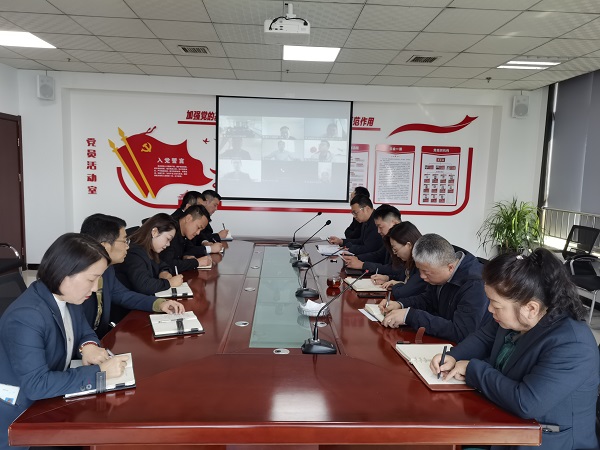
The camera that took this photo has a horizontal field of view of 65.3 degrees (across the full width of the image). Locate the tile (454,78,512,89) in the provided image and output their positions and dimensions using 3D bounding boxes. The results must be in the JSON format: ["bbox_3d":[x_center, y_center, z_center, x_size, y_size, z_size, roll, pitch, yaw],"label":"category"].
[{"bbox_3d":[2.453,-1.871,6.224,0.600,0.020,0.600,2,6,-3],"label":"tile"}]

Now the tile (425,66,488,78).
[{"bbox_3d":[1.883,-1.822,5.598,0.600,0.020,0.600,2,6,-3],"label":"tile"}]

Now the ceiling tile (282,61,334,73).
[{"bbox_3d":[0.086,-1.869,5.506,0.600,0.020,0.600,2,6,-3],"label":"ceiling tile"}]

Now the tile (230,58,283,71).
[{"bbox_3d":[-0.516,-1.892,5.496,0.600,0.015,0.600,2,6,-3],"label":"tile"}]

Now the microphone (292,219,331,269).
[{"bbox_3d":[0.086,0.135,3.494,0.278,0.365,0.110,1,6,-3],"label":"microphone"}]

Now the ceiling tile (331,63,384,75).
[{"bbox_3d":[0.679,-1.853,5.539,0.600,0.020,0.600,1,6,-3],"label":"ceiling tile"}]

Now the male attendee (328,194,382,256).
[{"bbox_3d":[0.600,0.379,4.152,0.700,1.280,0.520,1,6,-11],"label":"male attendee"}]

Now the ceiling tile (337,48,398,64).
[{"bbox_3d":[0.708,-1.788,4.943,0.600,0.020,0.600,1,6,-3],"label":"ceiling tile"}]

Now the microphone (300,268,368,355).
[{"bbox_3d":[0.149,0.340,1.902,0.280,0.335,0.120,2,6,-3],"label":"microphone"}]

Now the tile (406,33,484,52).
[{"bbox_3d":[1.341,-1.708,4.375,0.600,0.020,0.600,2,6,-3],"label":"tile"}]

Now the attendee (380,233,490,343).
[{"bbox_3d":[0.694,0.610,2.173,0.680,1.170,0.560,1,6,-10],"label":"attendee"}]

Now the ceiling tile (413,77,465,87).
[{"bbox_3d":[1.854,-1.886,6.194,0.600,0.020,0.600,2,6,-3],"label":"ceiling tile"}]

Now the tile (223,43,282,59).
[{"bbox_3d":[-0.483,-1.823,4.881,0.600,0.020,0.600,1,6,-3],"label":"tile"}]

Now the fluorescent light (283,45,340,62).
[{"bbox_3d":[0.110,-1.808,4.911,0.600,0.040,0.600,1,6,-3],"label":"fluorescent light"}]

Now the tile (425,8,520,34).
[{"bbox_3d":[1.374,-1.645,3.786,0.600,0.020,0.600,1,6,-3],"label":"tile"}]

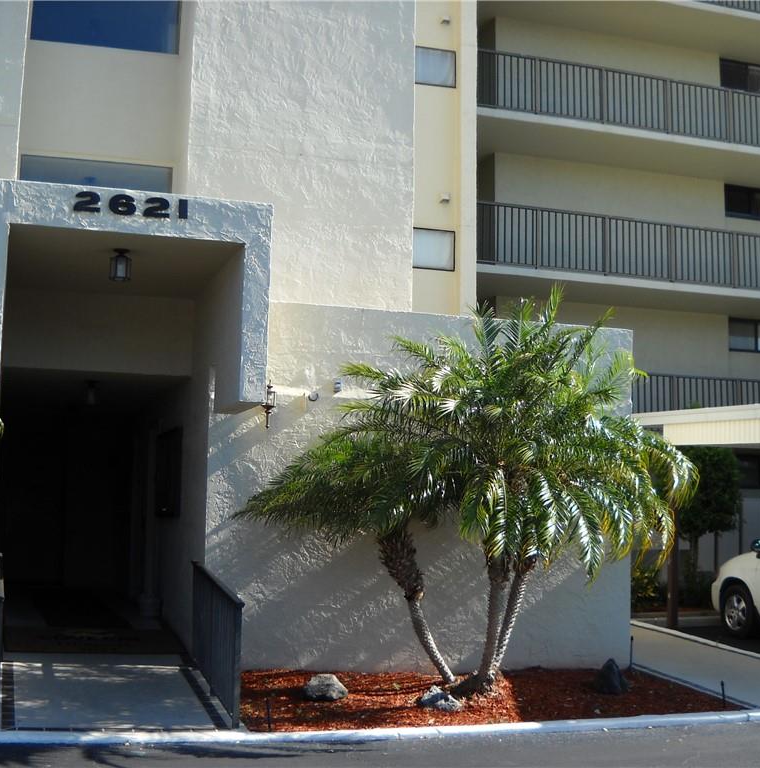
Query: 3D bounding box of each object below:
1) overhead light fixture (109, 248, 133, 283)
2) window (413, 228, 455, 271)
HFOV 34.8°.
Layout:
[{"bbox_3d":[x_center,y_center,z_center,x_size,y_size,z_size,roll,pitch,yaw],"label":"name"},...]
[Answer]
[{"bbox_3d":[-2.062,-0.945,9.650,0.180,0.245,0.180,3,-7,-17],"label":"overhead light fixture"},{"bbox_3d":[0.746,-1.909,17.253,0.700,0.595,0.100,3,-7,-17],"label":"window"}]

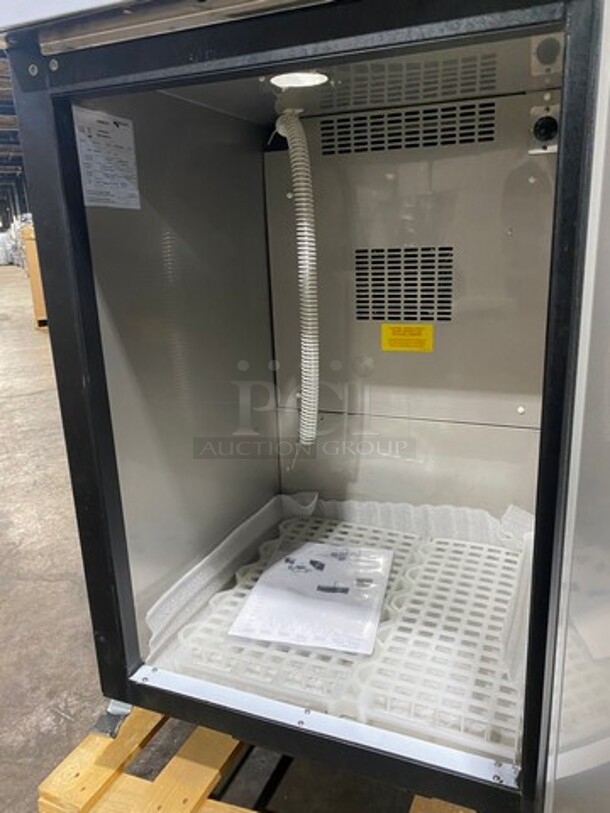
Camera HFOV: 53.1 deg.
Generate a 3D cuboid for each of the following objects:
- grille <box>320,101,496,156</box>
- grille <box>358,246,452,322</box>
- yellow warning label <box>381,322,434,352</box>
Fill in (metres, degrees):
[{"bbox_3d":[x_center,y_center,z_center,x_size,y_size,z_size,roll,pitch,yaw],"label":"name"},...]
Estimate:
[{"bbox_3d":[0.163,-0.456,1.011,0.289,0.053,0.010,4,17,22],"label":"grille"},{"bbox_3d":[0.173,-0.214,1.079,0.172,0.125,0.010,4,17,22],"label":"grille"},{"bbox_3d":[0.185,-0.123,1.102,0.095,0.049,0.003,4,17,22],"label":"yellow warning label"}]

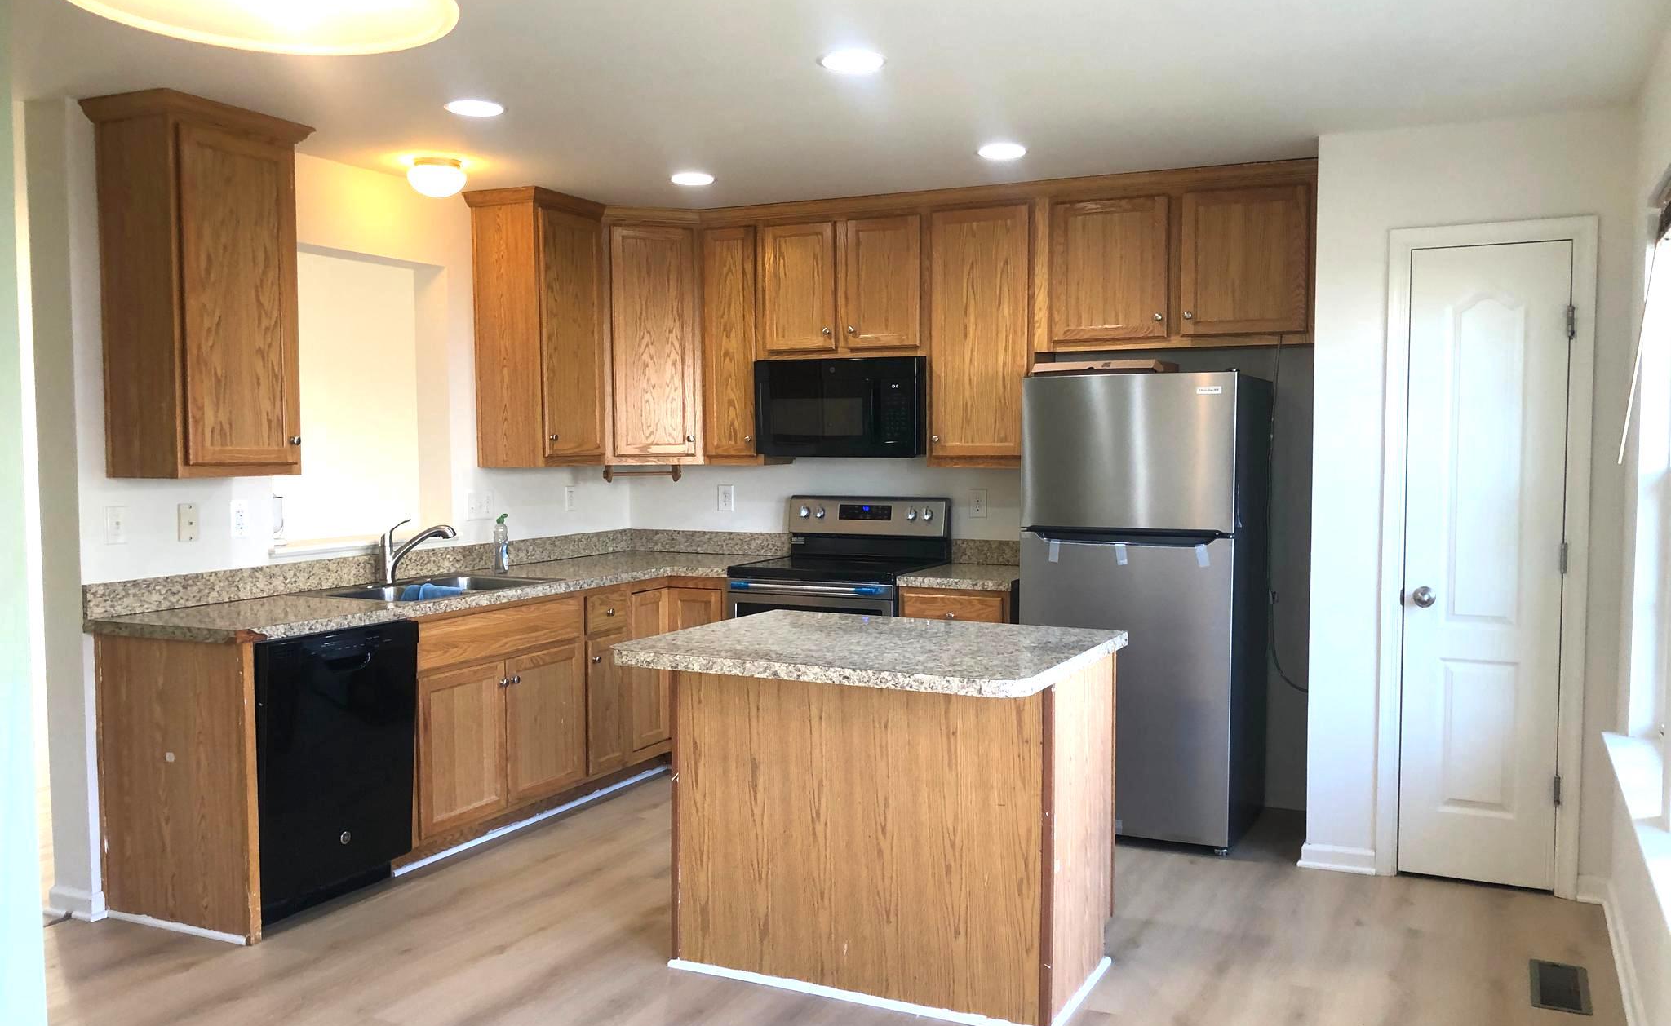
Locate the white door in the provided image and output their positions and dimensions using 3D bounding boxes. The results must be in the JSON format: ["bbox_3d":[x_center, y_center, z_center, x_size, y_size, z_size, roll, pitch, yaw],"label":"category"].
[{"bbox_3d":[2.079,0.176,4.346,0.454,2.051,0.040,1,3,26],"label":"white door"}]

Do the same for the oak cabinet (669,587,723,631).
[{"bbox_3d":[-0.439,0.673,5.909,0.301,0.843,0.622,1,3,26],"label":"oak cabinet"}]

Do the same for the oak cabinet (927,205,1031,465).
[{"bbox_3d":[0.656,-0.721,5.607,0.451,1.061,0.338,1,3,26],"label":"oak cabinet"}]

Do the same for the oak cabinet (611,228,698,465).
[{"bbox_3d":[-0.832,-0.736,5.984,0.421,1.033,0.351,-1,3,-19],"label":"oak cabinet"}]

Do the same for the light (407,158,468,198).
[{"bbox_3d":[-1.413,-1.187,4.810,0.214,0.125,0.214,0,3,0],"label":"light"}]

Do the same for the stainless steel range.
[{"bbox_3d":[0.022,0.543,5.631,0.757,1.191,0.682,1,3,26],"label":"stainless steel range"}]

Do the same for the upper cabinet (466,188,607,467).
[{"bbox_3d":[-1.238,-0.755,5.725,0.365,1.119,0.499,1,3,26],"label":"upper cabinet"}]

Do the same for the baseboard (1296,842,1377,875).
[{"bbox_3d":[1.690,1.167,4.558,0.246,0.081,0.025,1,3,26],"label":"baseboard"}]

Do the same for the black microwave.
[{"bbox_3d":[0.077,-0.450,5.859,0.757,0.407,0.400,1,3,26],"label":"black microwave"}]

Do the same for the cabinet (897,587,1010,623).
[{"bbox_3d":[0.588,0.698,5.406,0.456,0.843,0.622,1,3,26],"label":"cabinet"}]

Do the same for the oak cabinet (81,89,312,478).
[{"bbox_3d":[-1.927,-0.662,4.151,0.361,1.098,0.545,1,3,26],"label":"oak cabinet"}]

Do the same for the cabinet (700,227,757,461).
[{"bbox_3d":[-0.380,-0.737,5.974,0.296,1.033,0.334,1,3,26],"label":"cabinet"}]

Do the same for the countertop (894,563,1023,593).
[{"bbox_3d":[0.591,0.260,5.521,0.463,0.043,0.635,1,3,26],"label":"countertop"}]

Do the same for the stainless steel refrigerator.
[{"bbox_3d":[1.196,0.332,5.145,0.759,1.685,0.752,2,3,27],"label":"stainless steel refrigerator"}]

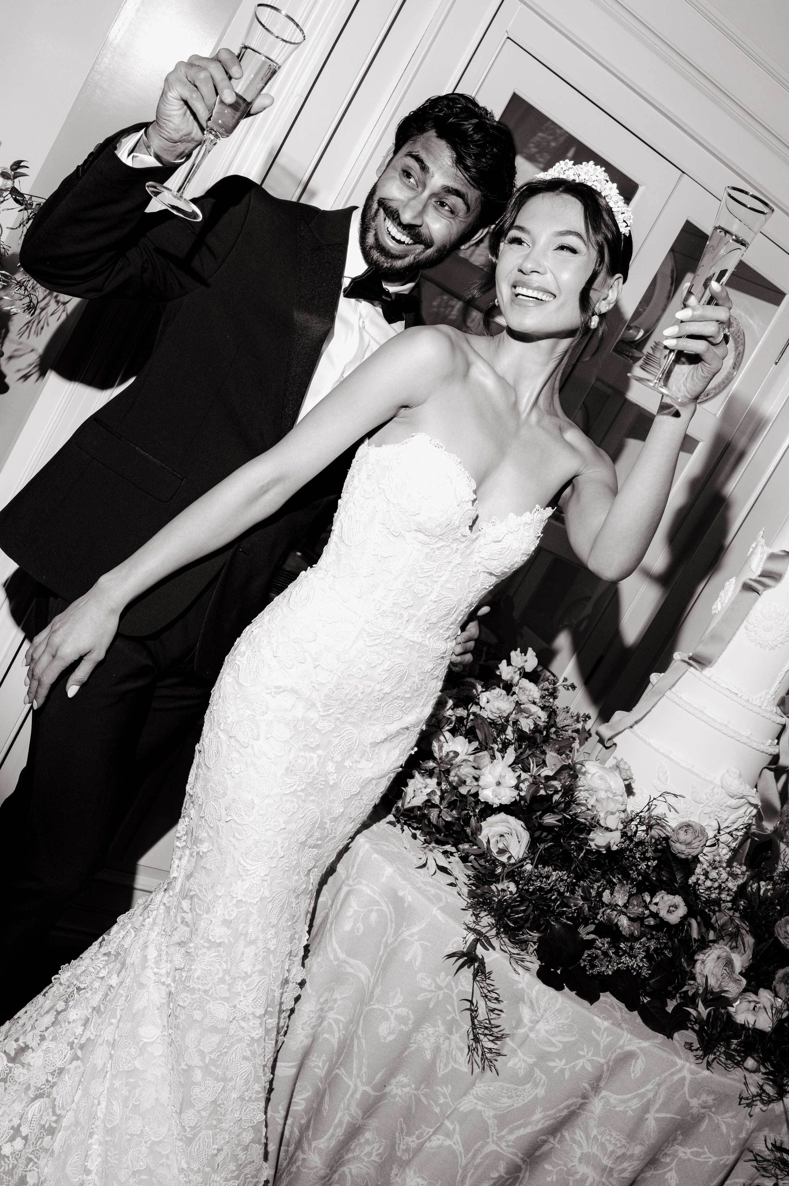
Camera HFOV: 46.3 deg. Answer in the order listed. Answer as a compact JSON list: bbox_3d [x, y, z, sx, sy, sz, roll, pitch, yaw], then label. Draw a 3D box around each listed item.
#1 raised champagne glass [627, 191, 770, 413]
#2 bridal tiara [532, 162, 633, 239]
[{"bbox_3d":[0.360,-0.347,1.080,0.070,0.234,0.070,25,13,0],"label":"raised champagne glass"},{"bbox_3d":[0.234,-0.509,1.196,0.163,0.098,0.070,16,3,24],"label":"bridal tiara"}]

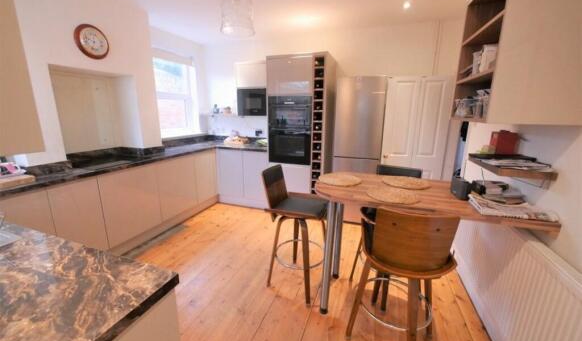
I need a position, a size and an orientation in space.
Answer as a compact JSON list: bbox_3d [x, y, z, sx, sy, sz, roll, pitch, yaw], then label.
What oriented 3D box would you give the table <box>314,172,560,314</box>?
[{"bbox_3d":[0.788,0.601,1.693,1.275,0.945,0.720,6,15,19],"label":"table"}]

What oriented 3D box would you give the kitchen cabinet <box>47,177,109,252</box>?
[{"bbox_3d":[-2.020,0.459,2.078,0.580,0.805,0.355,6,15,19],"label":"kitchen cabinet"}]

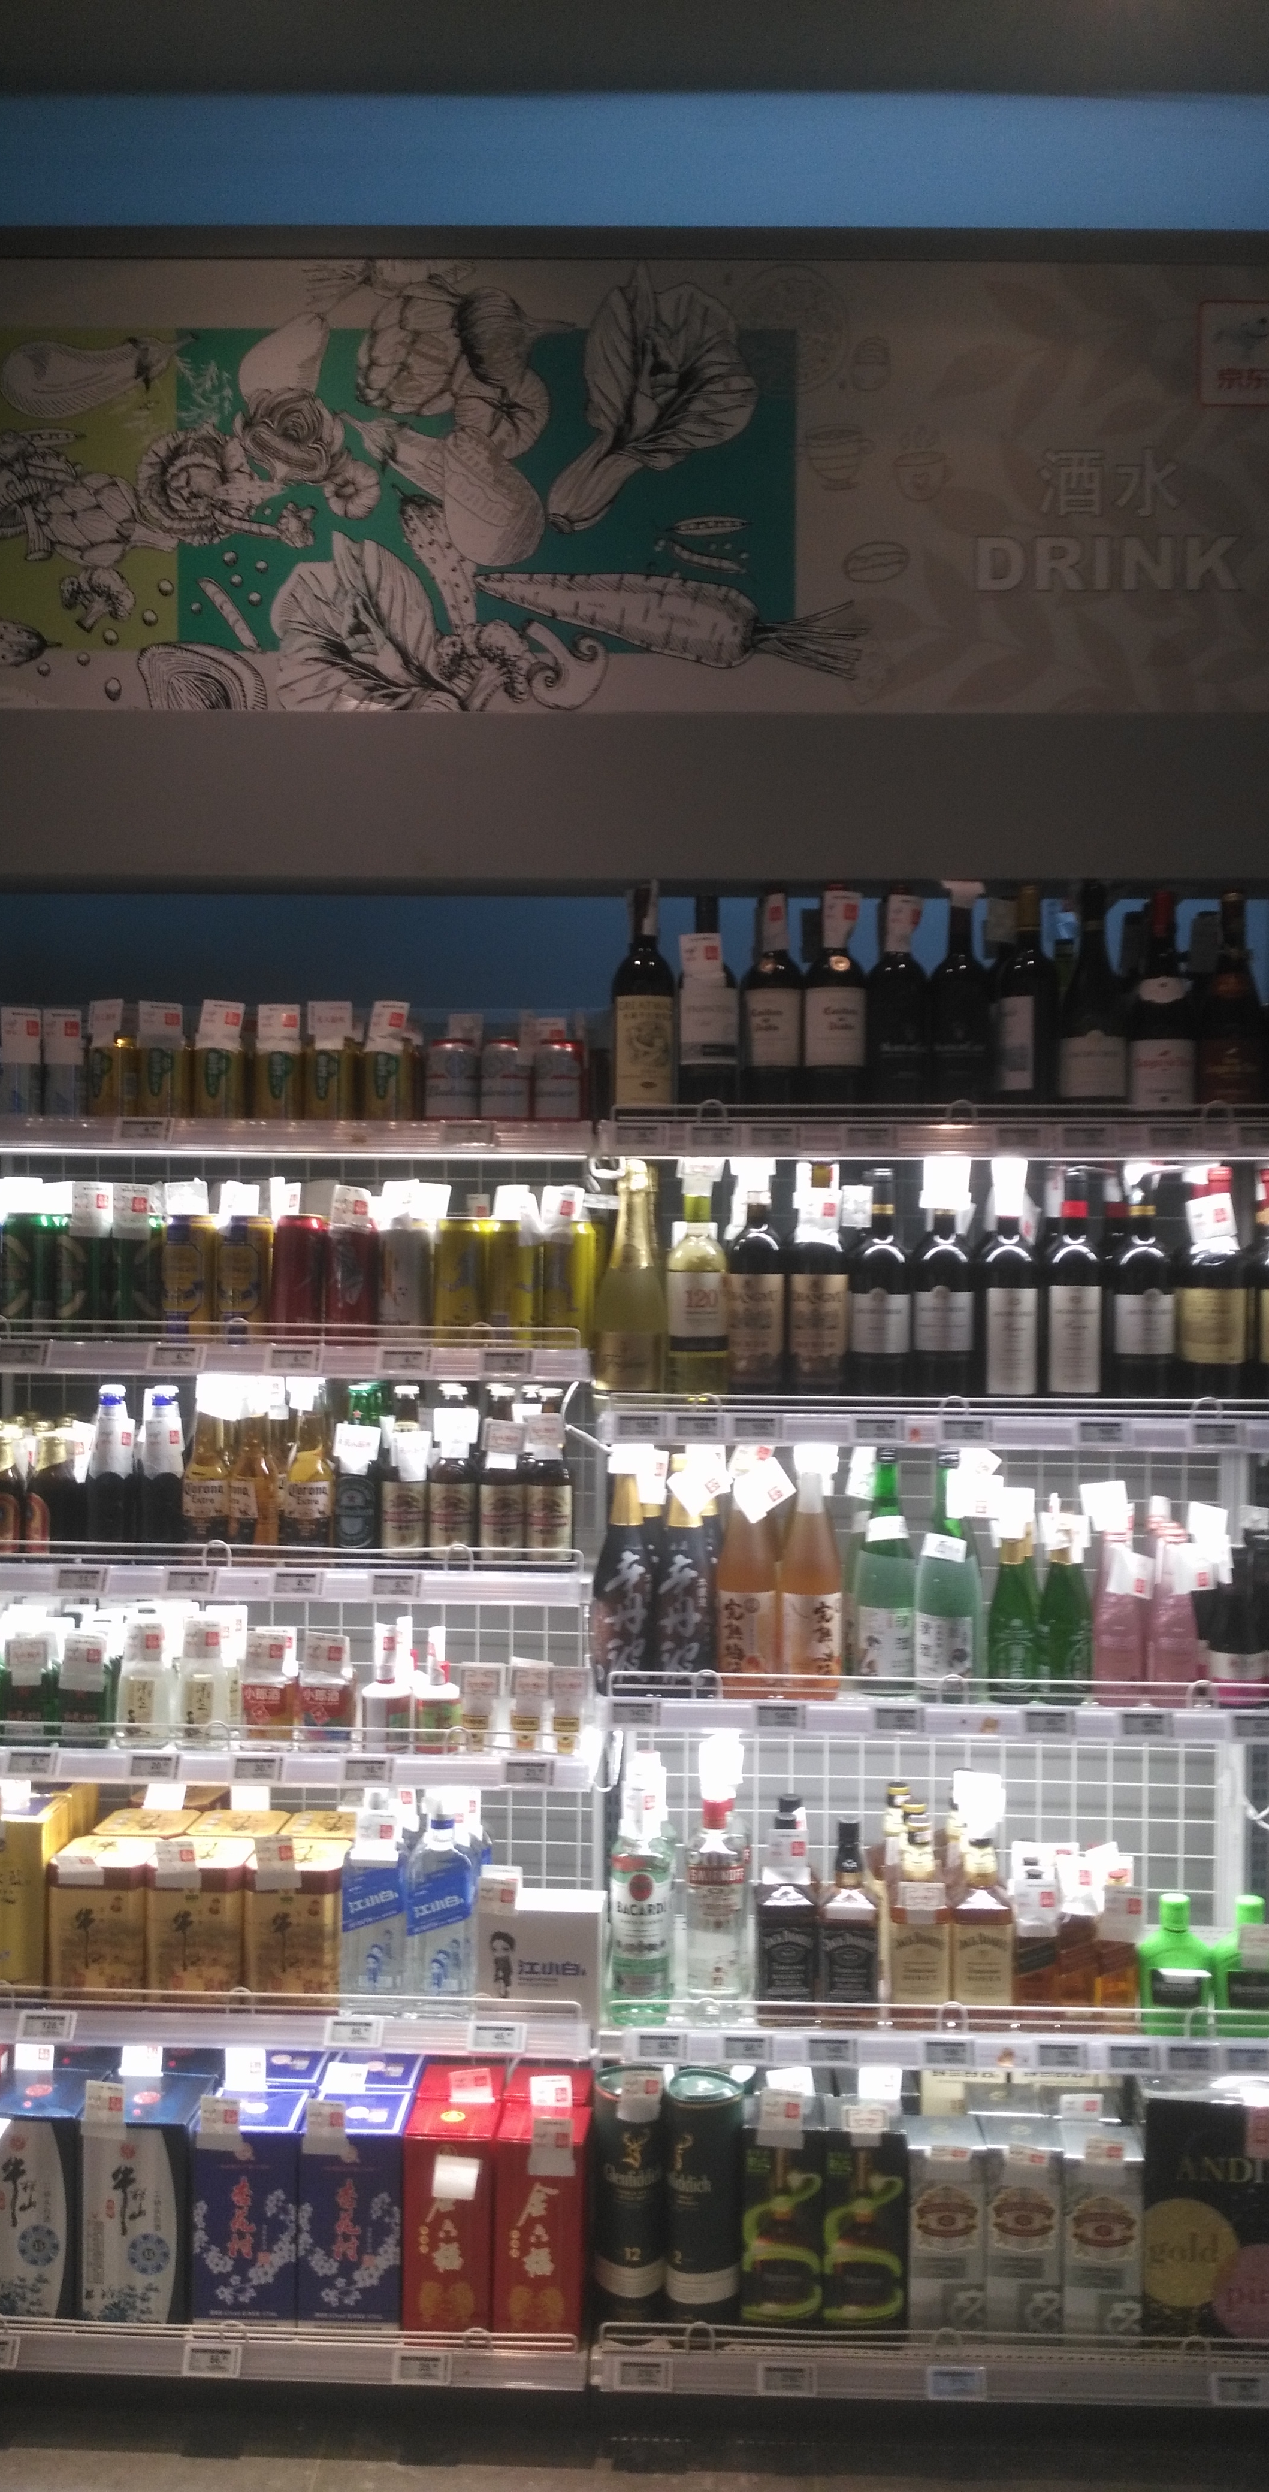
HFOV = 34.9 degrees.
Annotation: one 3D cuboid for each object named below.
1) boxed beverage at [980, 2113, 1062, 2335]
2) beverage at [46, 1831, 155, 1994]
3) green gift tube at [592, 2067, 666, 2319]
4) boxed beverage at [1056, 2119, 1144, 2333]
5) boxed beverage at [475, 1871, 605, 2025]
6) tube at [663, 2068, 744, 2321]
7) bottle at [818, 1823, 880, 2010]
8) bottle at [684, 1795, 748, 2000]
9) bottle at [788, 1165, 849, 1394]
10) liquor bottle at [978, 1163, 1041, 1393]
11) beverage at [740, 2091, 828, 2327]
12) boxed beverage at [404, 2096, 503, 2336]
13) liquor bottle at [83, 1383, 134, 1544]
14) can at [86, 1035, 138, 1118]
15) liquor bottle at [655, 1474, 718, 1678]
[{"bbox_3d":[0.479,1.230,2.520,0.093,0.240,0.092,1,1,2],"label":"boxed beverage"},{"bbox_3d":[-0.677,0.877,2.627,0.124,0.183,0.120,0,2,3],"label":"beverage"},{"bbox_3d":[-0.006,1.191,2.494,0.086,0.296,0.086,1,2,2],"label":"green gift tube"},{"bbox_3d":[0.575,1.235,2.515,0.096,0.240,0.090,1,2,2],"label":"boxed beverage"},{"bbox_3d":[-0.115,0.891,2.518,0.151,0.143,0.070,0,2,1],"label":"boxed beverage"},{"bbox_3d":[0.090,1.229,2.585,0.094,0.307,0.094,0,2,0],"label":"tube"},{"bbox_3d":[0.272,0.854,2.558,0.076,0.246,0.076,0,2,3],"label":"bottle"},{"bbox_3d":[0.103,0.827,2.522,0.079,0.273,0.079,1,1,2],"label":"bottle"},{"bbox_3d":[0.230,0.056,2.504,0.076,0.312,0.076,1,1,2],"label":"bottle"},{"bbox_3d":[0.475,0.054,2.540,0.076,0.307,0.076,1,1,1],"label":"liquor bottle"},{"bbox_3d":[0.187,1.225,2.540,0.103,0.269,0.100,1,1,1],"label":"beverage"},{"bbox_3d":[-0.228,1.232,2.545,0.109,0.261,0.098,1,2,2],"label":"boxed beverage"},{"bbox_3d":[-0.659,0.289,2.540,0.061,0.225,0.061,1,1,2],"label":"liquor bottle"},{"bbox_3d":[-0.656,-0.205,2.533,0.066,0.114,0.066,1,1,0],"label":"can"},{"bbox_3d":[0.064,0.416,2.515,0.077,0.295,0.077,1,1,2],"label":"liquor bottle"}]

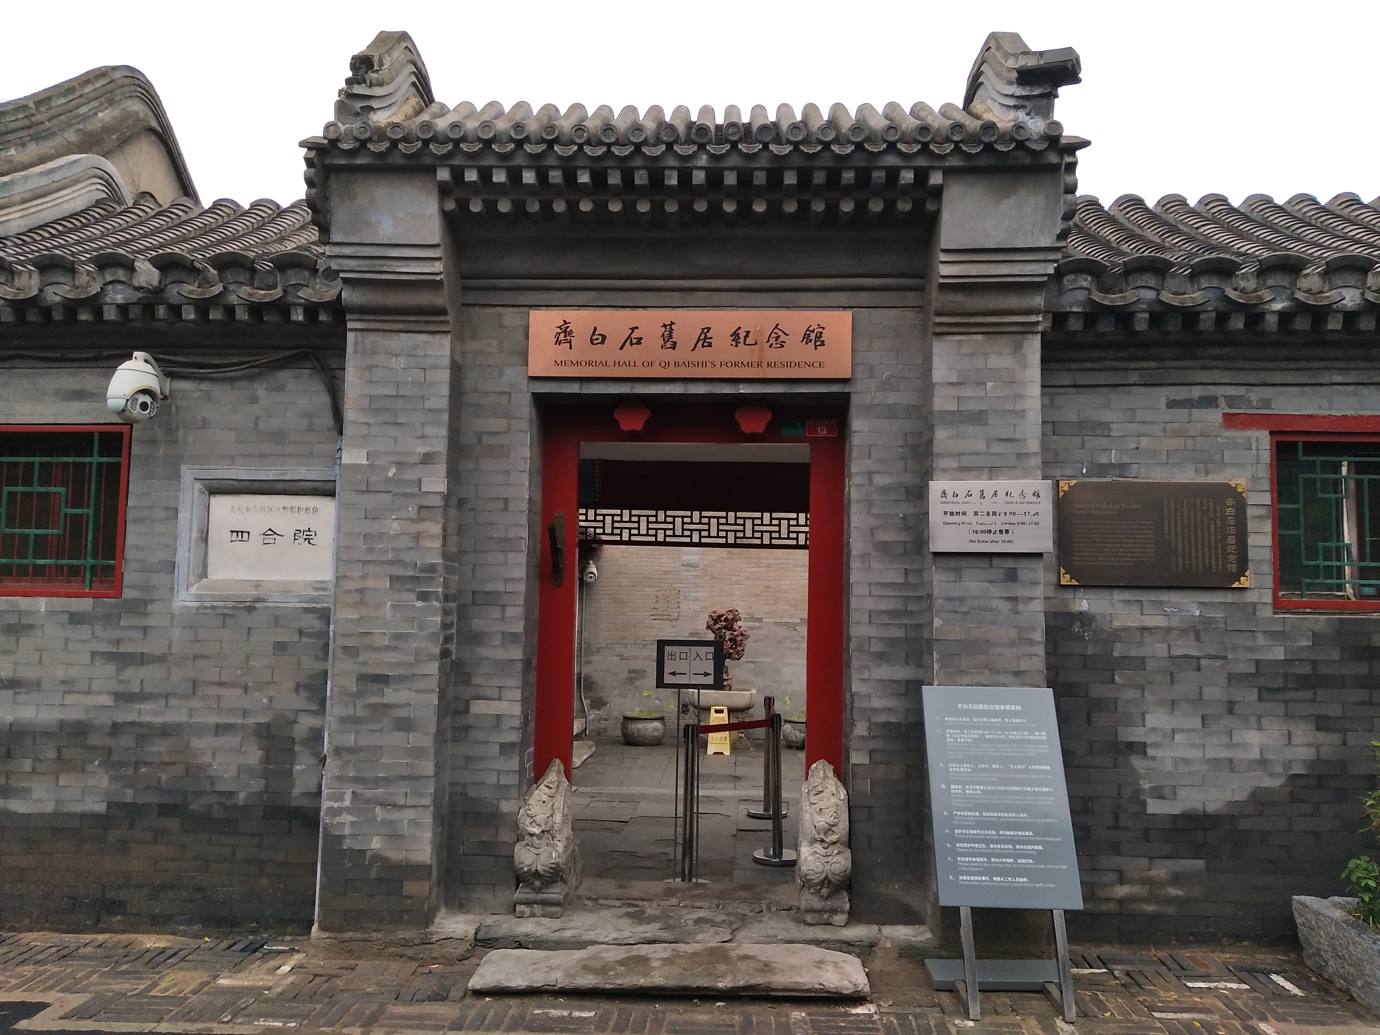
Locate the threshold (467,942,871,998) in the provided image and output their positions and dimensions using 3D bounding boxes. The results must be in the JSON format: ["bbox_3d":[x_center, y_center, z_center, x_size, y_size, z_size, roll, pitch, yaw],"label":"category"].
[{"bbox_3d":[-0.081,1.895,4.369,1.630,0.100,0.380,1,-5,3],"label":"threshold"}]

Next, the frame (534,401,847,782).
[{"bbox_3d":[0.002,0.589,5.190,1.527,2.349,0.152,1,-5,3],"label":"frame"}]

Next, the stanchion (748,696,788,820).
[{"bbox_3d":[0.616,1.855,8.118,0.325,0.910,0.325,1,-5,3],"label":"stanchion"}]

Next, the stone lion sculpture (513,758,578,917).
[{"bbox_3d":[-0.667,1.485,4.877,0.228,0.655,0.416,1,-5,3],"label":"stone lion sculpture"}]

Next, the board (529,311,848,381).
[{"bbox_3d":[-0.002,-0.828,5.012,1.560,0.326,0.050,1,-5,3],"label":"board"}]

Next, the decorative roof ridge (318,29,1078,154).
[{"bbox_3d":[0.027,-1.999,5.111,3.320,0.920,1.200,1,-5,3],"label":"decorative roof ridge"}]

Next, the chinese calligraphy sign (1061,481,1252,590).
[{"bbox_3d":[2.150,0.075,4.822,0.857,0.500,0.045,1,-5,3],"label":"chinese calligraphy sign"}]

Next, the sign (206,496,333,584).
[{"bbox_3d":[-2.074,0.102,5.132,0.630,0.413,0.050,1,-5,4],"label":"sign"}]

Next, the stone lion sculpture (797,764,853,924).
[{"bbox_3d":[0.628,1.522,4.962,0.245,0.725,0.400,1,-5,3],"label":"stone lion sculpture"}]

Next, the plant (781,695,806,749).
[{"bbox_3d":[1.547,2.710,13.813,0.595,0.642,0.595,1,-5,3],"label":"plant"}]

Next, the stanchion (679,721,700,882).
[{"bbox_3d":[-0.011,1.699,6.134,0.320,0.930,0.320,1,-5,3],"label":"stanchion"}]

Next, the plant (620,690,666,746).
[{"bbox_3d":[-0.610,2.647,13.794,0.594,0.694,0.594,1,-5,3],"label":"plant"}]

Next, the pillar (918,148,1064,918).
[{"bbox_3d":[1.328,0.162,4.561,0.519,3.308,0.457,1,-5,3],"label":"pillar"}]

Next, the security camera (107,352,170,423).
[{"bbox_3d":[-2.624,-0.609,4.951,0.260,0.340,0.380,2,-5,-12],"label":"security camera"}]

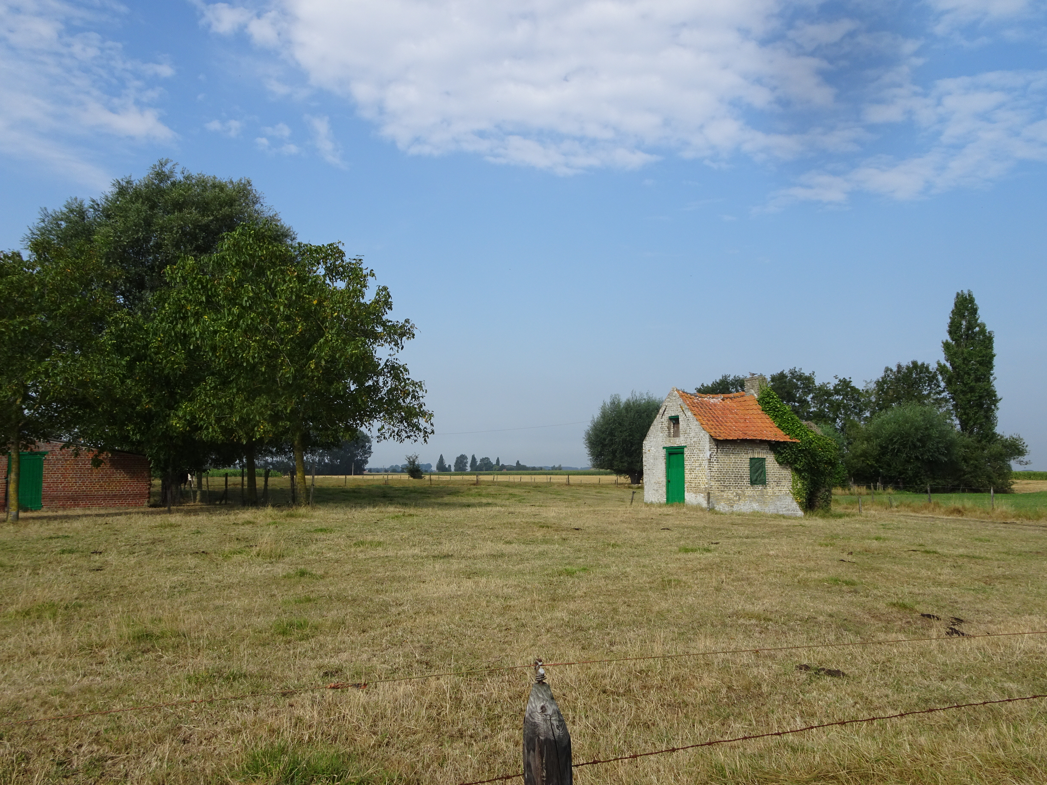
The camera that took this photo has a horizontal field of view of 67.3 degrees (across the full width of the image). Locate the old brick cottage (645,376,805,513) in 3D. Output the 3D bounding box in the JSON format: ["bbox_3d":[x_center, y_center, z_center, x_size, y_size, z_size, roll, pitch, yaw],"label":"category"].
[{"bbox_3d":[7.241,1.863,29.051,4.095,5.066,4.188,3,-6,-25],"label":"old brick cottage"}]

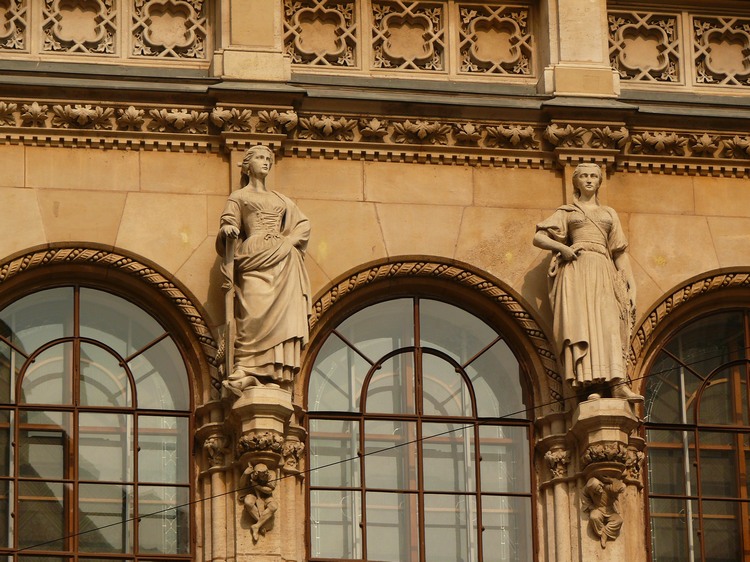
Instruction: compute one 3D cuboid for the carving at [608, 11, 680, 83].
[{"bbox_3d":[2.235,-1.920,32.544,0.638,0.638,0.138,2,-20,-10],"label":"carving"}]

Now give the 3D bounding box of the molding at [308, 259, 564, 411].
[{"bbox_3d":[0.416,0.466,32.561,2.368,1.341,0.300,2,-20,-10],"label":"molding"}]

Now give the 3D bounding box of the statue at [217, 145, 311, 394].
[{"bbox_3d":[-0.871,-0.062,30.568,0.768,2.170,0.502,2,-20,-10],"label":"statue"}]

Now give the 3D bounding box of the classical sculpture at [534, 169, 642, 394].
[{"bbox_3d":[1.689,0.031,31.021,0.855,2.099,0.502,2,-20,-10],"label":"classical sculpture"}]

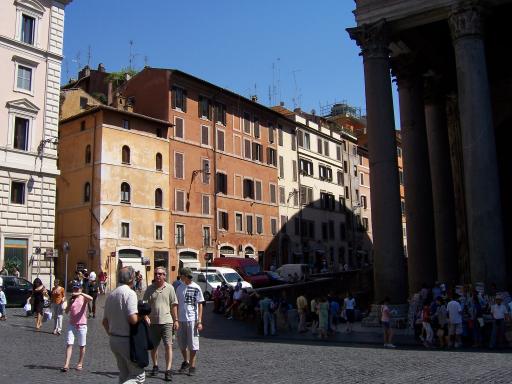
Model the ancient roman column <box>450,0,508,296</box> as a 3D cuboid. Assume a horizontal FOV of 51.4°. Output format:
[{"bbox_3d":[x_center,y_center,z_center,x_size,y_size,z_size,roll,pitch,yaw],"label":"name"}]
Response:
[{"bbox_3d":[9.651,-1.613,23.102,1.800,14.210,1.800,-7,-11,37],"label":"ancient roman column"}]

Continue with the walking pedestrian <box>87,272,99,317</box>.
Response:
[{"bbox_3d":[-6.315,4.000,20.709,0.500,1.720,0.420,0,-9,-6],"label":"walking pedestrian"}]

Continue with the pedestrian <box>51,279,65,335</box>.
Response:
[{"bbox_3d":[-5.849,3.394,15.811,0.480,1.600,0.420,1,-9,-11],"label":"pedestrian"}]

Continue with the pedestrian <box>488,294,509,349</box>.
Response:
[{"bbox_3d":[8.013,4.271,17.560,0.600,1.750,0.400,-5,-11,17],"label":"pedestrian"}]

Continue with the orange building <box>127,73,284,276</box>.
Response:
[{"bbox_3d":[-5.964,-0.299,55.676,9.200,20.800,16.200,-9,-13,37],"label":"orange building"}]

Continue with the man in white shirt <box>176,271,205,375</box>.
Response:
[{"bbox_3d":[-1.108,2.178,9.010,0.540,1.750,0.450,0,-9,-9],"label":"man in white shirt"}]

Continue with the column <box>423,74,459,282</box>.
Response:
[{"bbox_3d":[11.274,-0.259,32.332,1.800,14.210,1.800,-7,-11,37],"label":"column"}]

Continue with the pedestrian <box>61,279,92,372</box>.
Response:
[{"bbox_3d":[-3.225,2.395,9.591,0.560,1.580,0.450,-3,-9,11],"label":"pedestrian"}]

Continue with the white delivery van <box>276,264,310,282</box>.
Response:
[{"bbox_3d":[3.243,8.356,54.000,4.000,1.860,1.680,-7,-11,37],"label":"white delivery van"}]

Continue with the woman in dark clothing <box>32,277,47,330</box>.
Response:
[{"bbox_3d":[-6.819,3.528,16.771,0.500,1.650,0.400,2,-11,-18],"label":"woman in dark clothing"}]

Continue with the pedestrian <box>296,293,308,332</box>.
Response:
[{"bbox_3d":[1.929,4.986,22.090,0.520,1.730,0.380,-3,-10,10],"label":"pedestrian"}]

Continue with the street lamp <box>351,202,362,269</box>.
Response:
[{"bbox_3d":[11.269,4.829,58.982,1.000,7.400,1.000,-9,-13,37],"label":"street lamp"}]

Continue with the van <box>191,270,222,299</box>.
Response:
[{"bbox_3d":[-3.529,6.652,37.430,1.750,1.900,4.100,8,-14,-41],"label":"van"}]

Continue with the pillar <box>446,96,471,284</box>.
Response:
[{"bbox_3d":[14.074,0.232,35.948,1.600,14.210,1.500,-7,-11,37],"label":"pillar"}]

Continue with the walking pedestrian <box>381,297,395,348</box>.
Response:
[{"bbox_3d":[4.370,4.330,17.698,0.420,1.650,0.460,0,-10,-10],"label":"walking pedestrian"}]

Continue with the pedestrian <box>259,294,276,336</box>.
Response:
[{"bbox_3d":[0.491,5.234,22.591,0.580,1.700,0.400,-2,-9,9],"label":"pedestrian"}]

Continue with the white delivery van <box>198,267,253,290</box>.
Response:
[{"bbox_3d":[-2.123,6.857,39.622,1.900,2.120,4.600,8,-14,-41],"label":"white delivery van"}]

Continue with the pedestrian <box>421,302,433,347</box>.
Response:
[{"bbox_3d":[6.796,5.293,21.331,0.500,1.660,0.450,-5,-10,26],"label":"pedestrian"}]

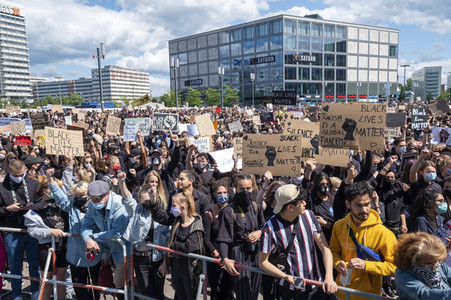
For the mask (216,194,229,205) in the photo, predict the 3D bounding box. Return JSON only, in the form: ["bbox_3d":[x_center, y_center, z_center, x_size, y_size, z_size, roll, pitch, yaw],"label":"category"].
[{"bbox_3d":[-0.030,0.526,3.580,0.135,0.110,0.085,-2,8,-3],"label":"mask"}]

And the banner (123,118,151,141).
[{"bbox_3d":[-1.409,-0.324,5.400,0.430,0.350,0.020,-3,8,-13],"label":"banner"}]

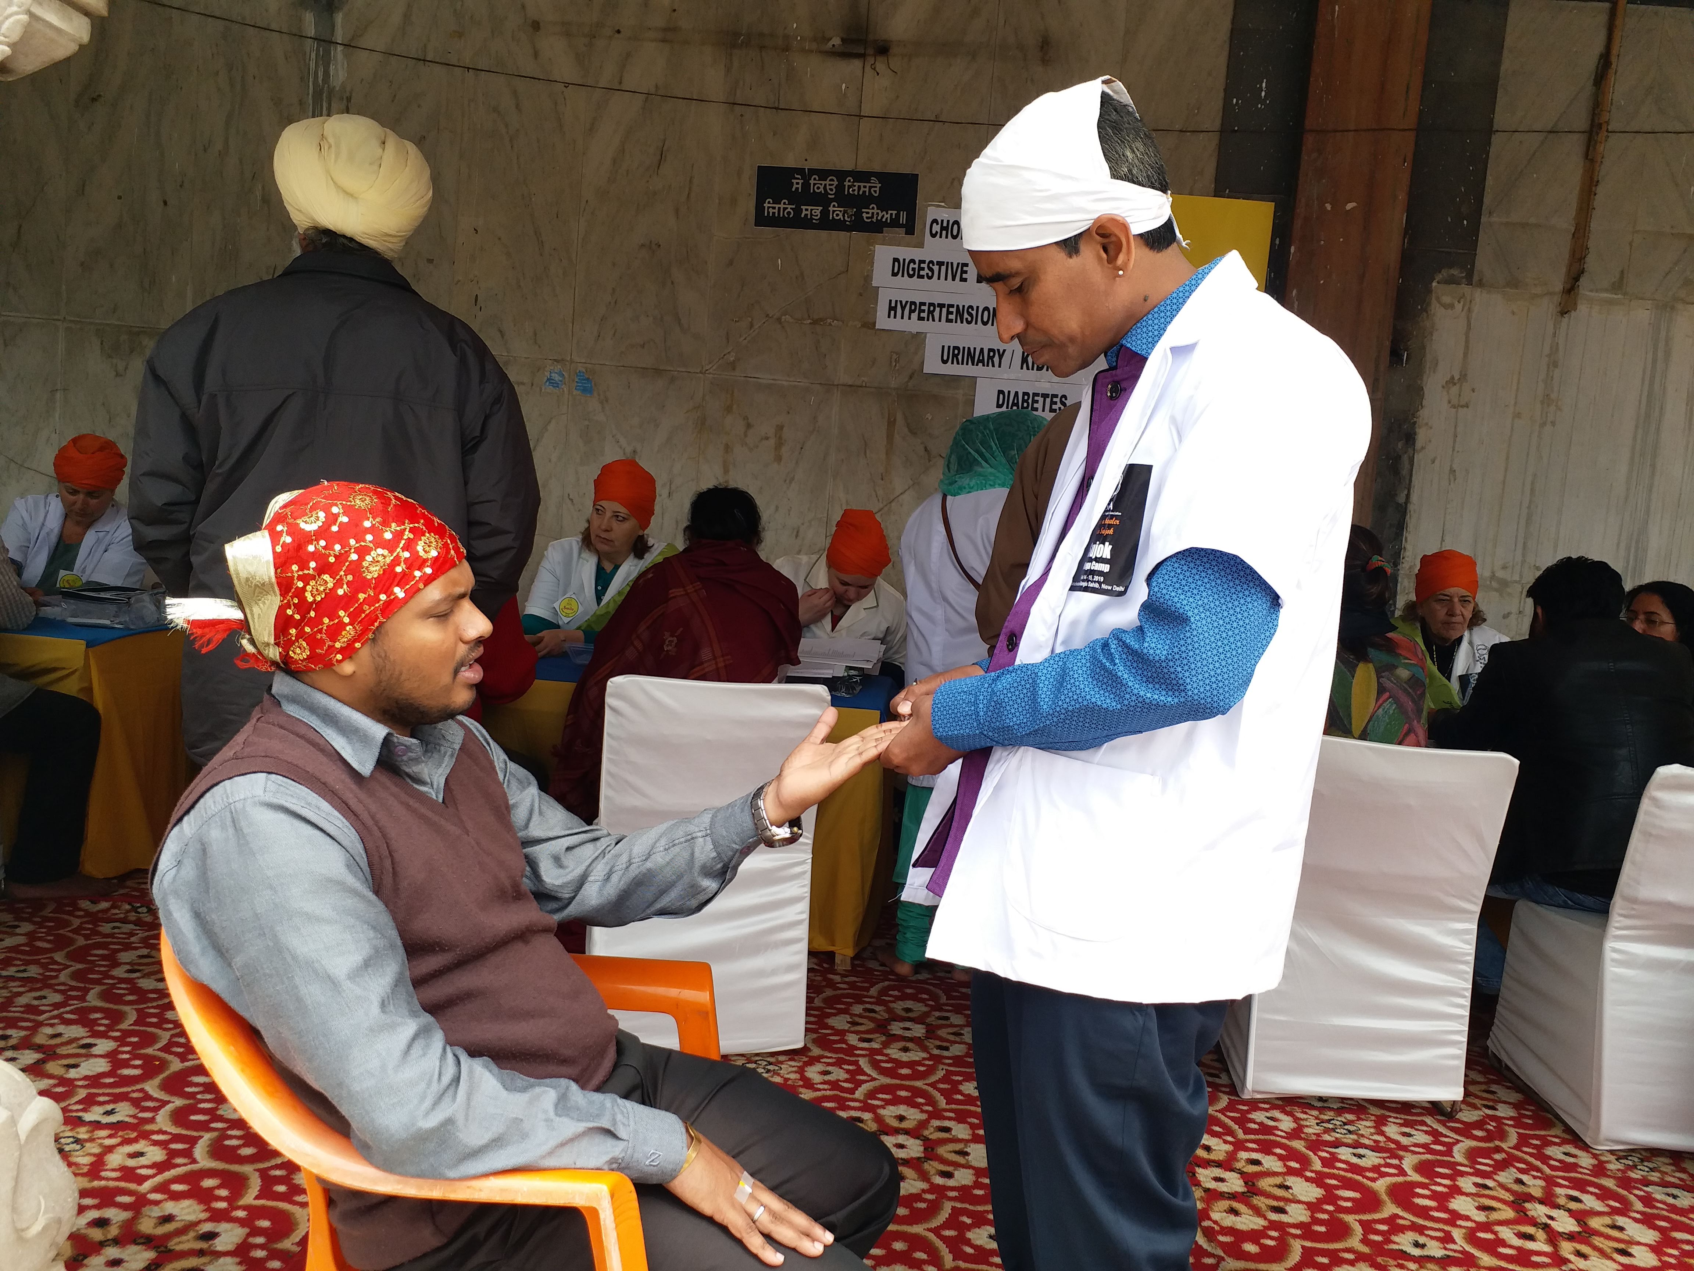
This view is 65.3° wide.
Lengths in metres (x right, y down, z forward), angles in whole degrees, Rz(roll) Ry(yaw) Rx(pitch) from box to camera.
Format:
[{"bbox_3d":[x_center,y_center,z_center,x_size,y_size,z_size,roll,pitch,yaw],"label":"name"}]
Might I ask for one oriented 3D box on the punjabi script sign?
[{"bbox_3d":[-0.043,-1.644,4.991,0.630,0.230,0.020,5,5,5],"label":"punjabi script sign"}]

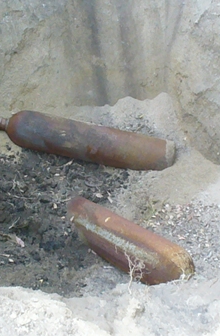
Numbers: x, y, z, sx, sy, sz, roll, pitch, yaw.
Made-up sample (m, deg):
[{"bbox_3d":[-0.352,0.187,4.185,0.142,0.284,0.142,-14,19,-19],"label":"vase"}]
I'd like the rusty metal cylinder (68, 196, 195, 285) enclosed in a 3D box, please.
[{"bbox_3d":[0.011,0.386,2.728,0.240,0.240,1.180,-24,23,-26],"label":"rusty metal cylinder"}]

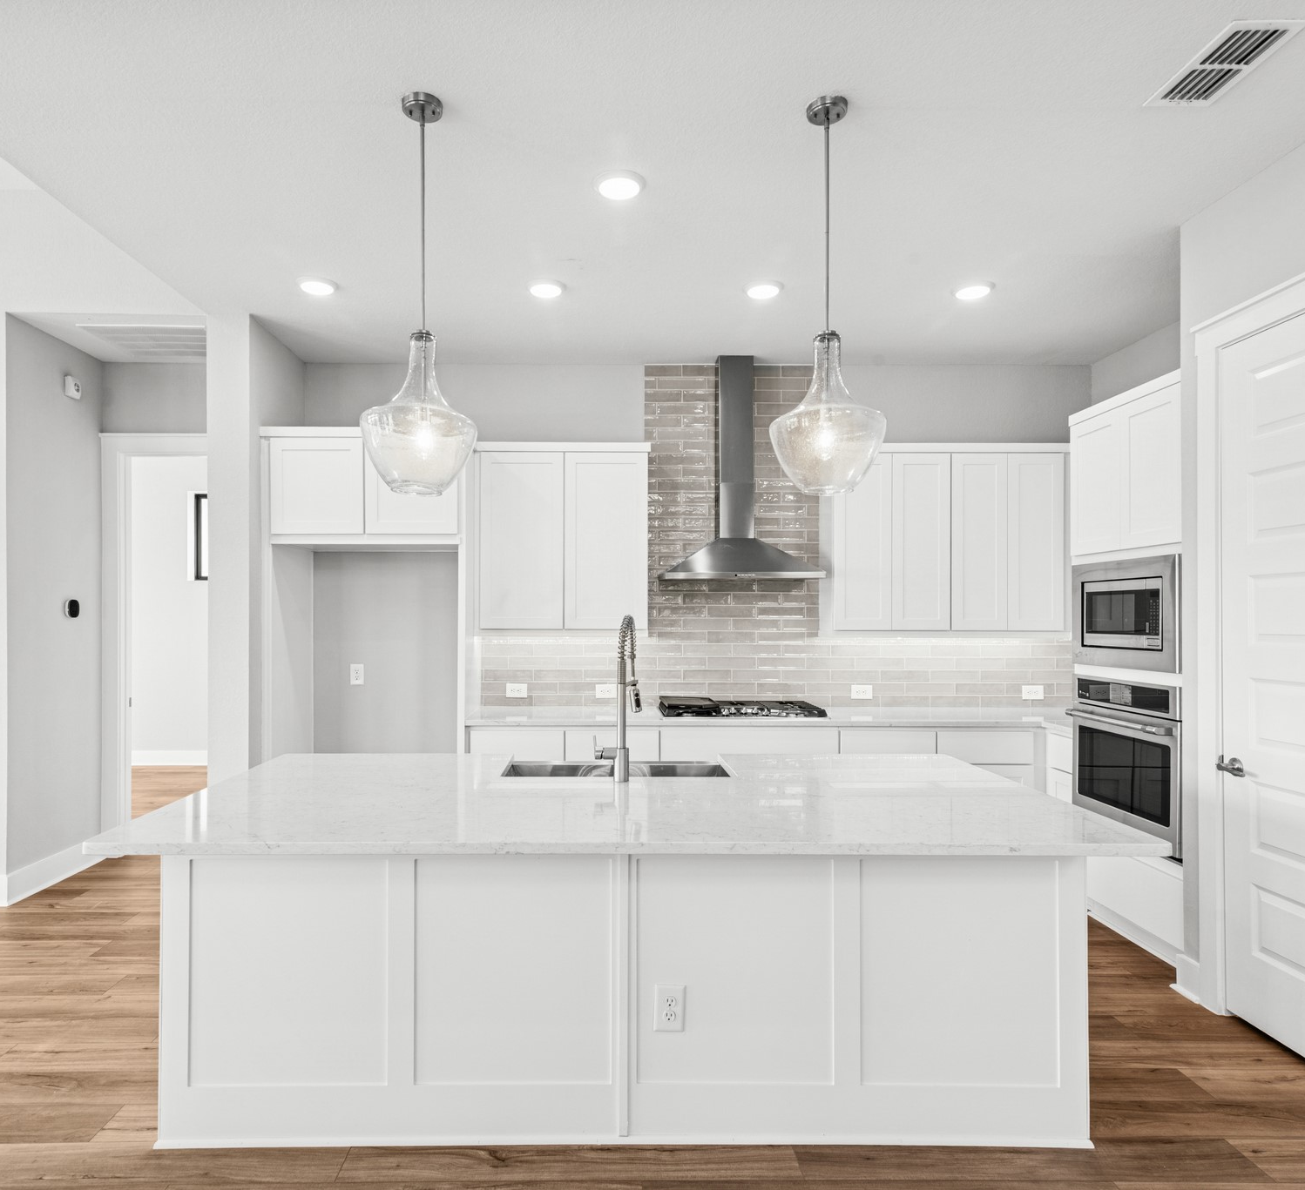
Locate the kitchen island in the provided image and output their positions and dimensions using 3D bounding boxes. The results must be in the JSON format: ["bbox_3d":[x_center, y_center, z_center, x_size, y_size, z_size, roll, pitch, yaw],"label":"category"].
[{"bbox_3d":[-0.075,1.066,2.508,2.620,0.914,1.210,0,-1,-2],"label":"kitchen island"}]

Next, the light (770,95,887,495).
[{"bbox_3d":[0.533,-0.900,2.405,0.350,1.175,0.350,0,-1,0],"label":"light"}]

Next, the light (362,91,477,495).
[{"bbox_3d":[-0.690,-0.900,2.394,0.350,1.175,0.350,0,-1,0],"label":"light"}]

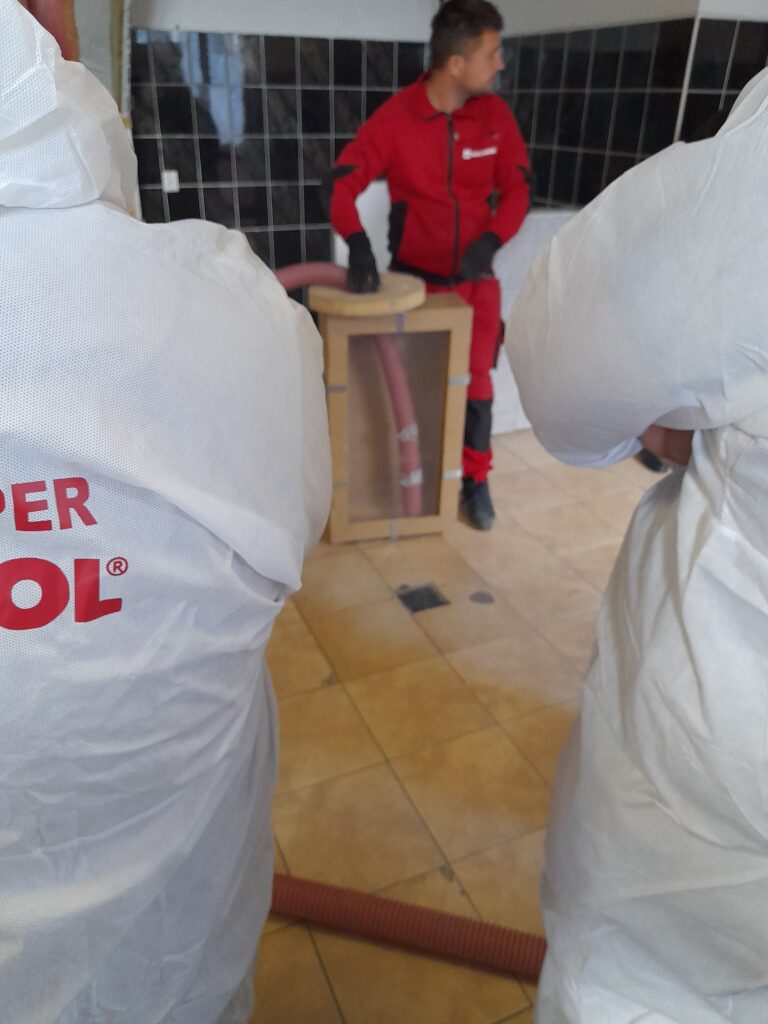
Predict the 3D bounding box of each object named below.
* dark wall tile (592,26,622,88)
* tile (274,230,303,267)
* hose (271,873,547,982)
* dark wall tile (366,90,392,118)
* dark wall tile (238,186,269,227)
[{"bbox_3d":[0.993,-2.008,3.285,0.010,0.242,0.200,-11,31,-21],"label":"dark wall tile"},{"bbox_3d":[-0.599,-1.640,4.625,0.198,0.248,0.010,-11,31,-21],"label":"tile"},{"bbox_3d":[0.040,0.854,1.528,0.680,0.077,0.080,8,30,12],"label":"hose"},{"bbox_3d":[-0.031,-2.415,4.483,0.198,0.248,0.010,-11,31,-21],"label":"dark wall tile"},{"bbox_3d":[-0.776,-1.820,4.423,0.200,0.250,0.010,-11,31,-21],"label":"dark wall tile"}]

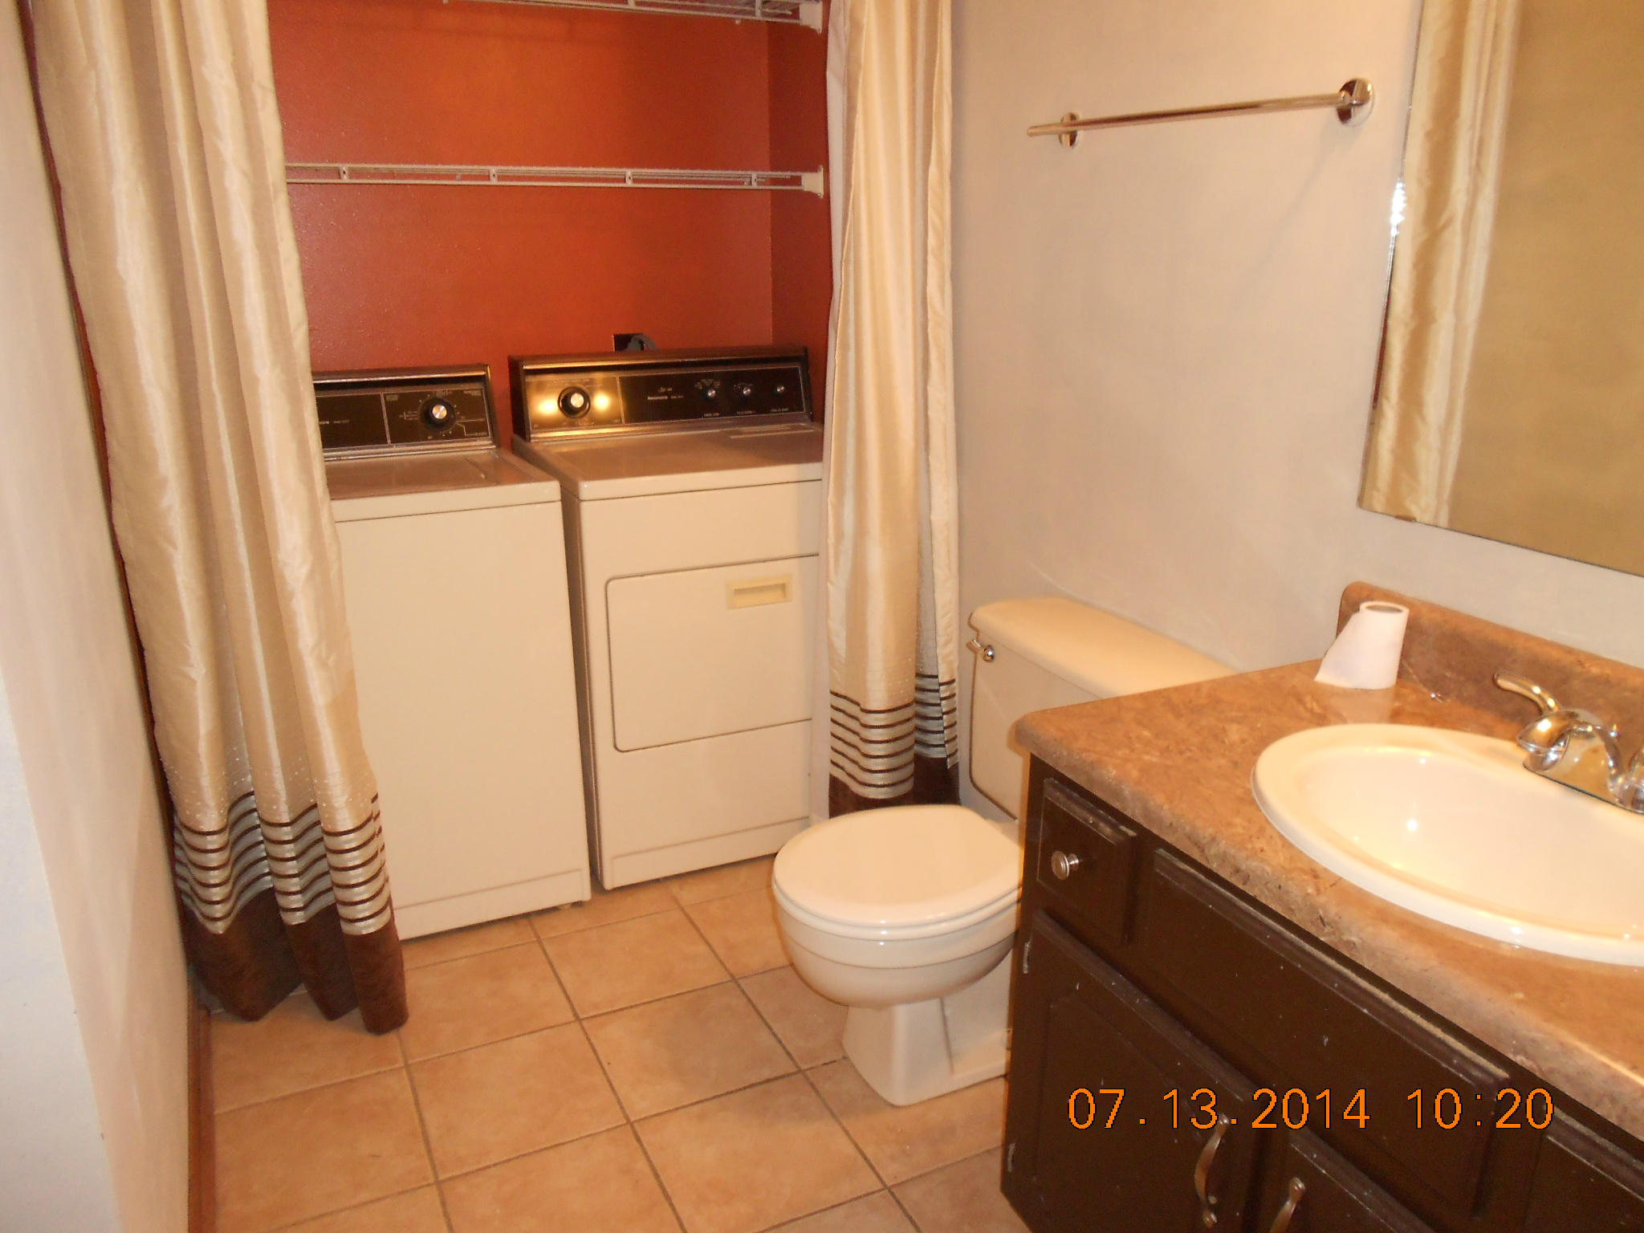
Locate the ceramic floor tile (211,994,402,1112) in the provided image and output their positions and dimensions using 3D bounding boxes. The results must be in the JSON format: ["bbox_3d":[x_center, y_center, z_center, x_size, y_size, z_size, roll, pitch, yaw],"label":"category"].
[{"bbox_3d":[-0.912,0.752,2.180,0.297,0.010,0.297,-8,19,-25],"label":"ceramic floor tile"}]

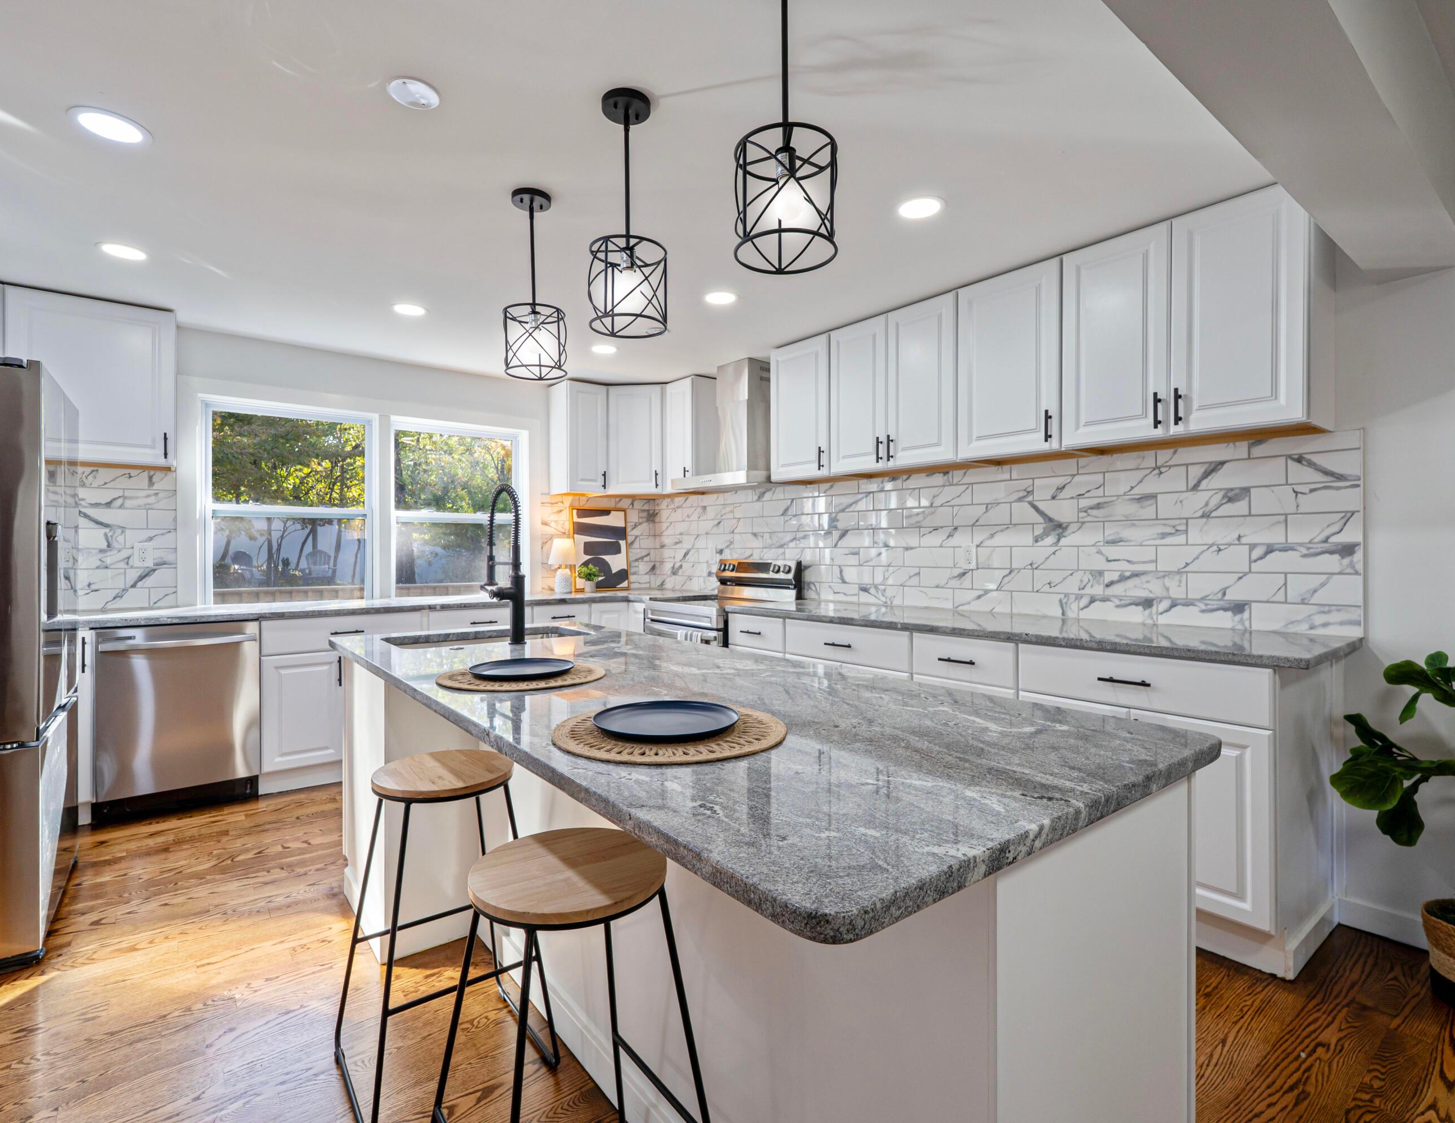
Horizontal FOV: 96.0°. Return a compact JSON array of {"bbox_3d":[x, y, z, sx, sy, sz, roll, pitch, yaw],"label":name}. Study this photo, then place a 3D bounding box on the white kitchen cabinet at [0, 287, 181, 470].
[{"bbox_3d":[-3.153,-0.877,3.272,0.603,0.781,0.346,-1,1,-37],"label":"white kitchen cabinet"}]

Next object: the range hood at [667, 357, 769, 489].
[{"bbox_3d":[0.061,-0.868,4.307,0.508,0.818,0.762,0,1,-40],"label":"range hood"}]

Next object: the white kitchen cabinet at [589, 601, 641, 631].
[{"bbox_3d":[-0.652,0.735,4.778,0.905,0.926,0.899,-1,1,-38],"label":"white kitchen cabinet"}]

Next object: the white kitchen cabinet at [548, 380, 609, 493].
[{"bbox_3d":[-1.085,-0.888,4.787,0.302,0.792,0.346,-1,1,-39],"label":"white kitchen cabinet"}]

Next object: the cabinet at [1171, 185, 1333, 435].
[{"bbox_3d":[1.828,-0.832,2.282,0.347,0.792,0.373,-1,1,-39],"label":"cabinet"}]

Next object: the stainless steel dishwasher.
[{"bbox_3d":[-2.750,0.734,3.301,0.610,0.869,0.635,0,1,-40],"label":"stainless steel dishwasher"}]

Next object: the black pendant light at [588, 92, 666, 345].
[{"bbox_3d":[-0.275,-0.946,1.784,0.208,0.610,0.208,0,0,0],"label":"black pendant light"}]

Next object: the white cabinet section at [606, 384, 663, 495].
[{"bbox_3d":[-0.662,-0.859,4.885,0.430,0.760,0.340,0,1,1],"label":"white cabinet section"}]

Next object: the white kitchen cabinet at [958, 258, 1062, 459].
[{"bbox_3d":[1.316,-0.839,2.880,0.347,0.792,0.456,-1,1,-39],"label":"white kitchen cabinet"}]

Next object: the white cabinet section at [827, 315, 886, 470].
[{"bbox_3d":[0.796,-0.838,3.485,0.325,0.760,0.378,-1,1,-40],"label":"white cabinet section"}]

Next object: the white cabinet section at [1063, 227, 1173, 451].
[{"bbox_3d":[1.563,-0.823,2.555,0.325,0.760,0.378,-1,1,-40],"label":"white cabinet section"}]

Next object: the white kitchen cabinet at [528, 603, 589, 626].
[{"bbox_3d":[-1.290,0.719,4.579,0.406,0.876,0.622,0,1,-40],"label":"white kitchen cabinet"}]

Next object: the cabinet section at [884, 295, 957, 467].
[{"bbox_3d":[1.036,-0.833,3.195,0.325,0.760,0.382,-1,1,-40],"label":"cabinet section"}]

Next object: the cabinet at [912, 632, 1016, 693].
[{"bbox_3d":[1.190,0.754,2.847,0.623,0.931,0.461,-1,1,-38],"label":"cabinet"}]

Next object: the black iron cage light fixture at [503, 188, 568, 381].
[{"bbox_3d":[-0.674,-0.950,2.257,0.208,0.610,0.208,0,1,-40],"label":"black iron cage light fixture"}]

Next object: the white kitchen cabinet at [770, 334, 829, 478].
[{"bbox_3d":[0.542,-0.869,3.882,0.324,0.787,0.457,0,1,-40],"label":"white kitchen cabinet"}]

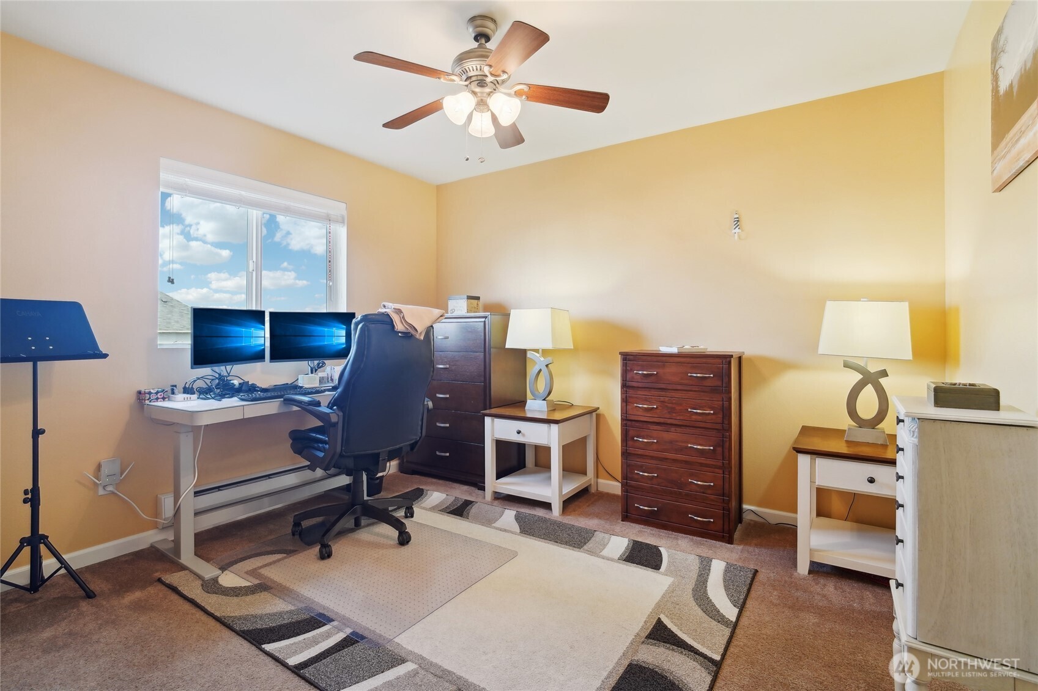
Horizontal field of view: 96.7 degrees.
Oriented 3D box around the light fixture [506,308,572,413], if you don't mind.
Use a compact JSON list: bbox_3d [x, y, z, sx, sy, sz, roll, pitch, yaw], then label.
[{"bbox_3d":[0.154,0.104,3.285,0.358,0.707,0.328,1,1,33],"label":"light fixture"}]

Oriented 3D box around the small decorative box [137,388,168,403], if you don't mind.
[{"bbox_3d":[-1.969,0.270,2.481,0.127,0.070,0.087,1,1,35],"label":"small decorative box"}]

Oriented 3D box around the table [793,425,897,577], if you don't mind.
[{"bbox_3d":[1.705,0.779,2.246,0.586,0.606,0.601,1,1,34],"label":"table"}]

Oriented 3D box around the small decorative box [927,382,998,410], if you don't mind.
[{"bbox_3d":[1.280,0.147,1.335,0.136,0.059,0.126,1,1,35],"label":"small decorative box"}]

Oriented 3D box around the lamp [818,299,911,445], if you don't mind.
[{"bbox_3d":[1.725,0.123,2.315,0.353,0.702,0.323,1,1,34],"label":"lamp"}]

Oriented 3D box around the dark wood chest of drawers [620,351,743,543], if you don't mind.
[{"bbox_3d":[0.981,0.558,2.785,0.634,1.028,0.374,1,1,34],"label":"dark wood chest of drawers"}]

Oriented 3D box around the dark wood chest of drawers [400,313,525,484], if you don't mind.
[{"bbox_3d":[-0.469,0.405,3.776,0.917,1.308,0.444,1,1,33],"label":"dark wood chest of drawers"}]

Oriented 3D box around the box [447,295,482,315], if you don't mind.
[{"bbox_3d":[-0.434,-0.310,3.661,0.182,0.147,0.170,1,1,32],"label":"box"}]

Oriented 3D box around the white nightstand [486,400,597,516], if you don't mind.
[{"bbox_3d":[0.160,0.766,3.280,0.621,0.613,0.604,1,1,33],"label":"white nightstand"}]

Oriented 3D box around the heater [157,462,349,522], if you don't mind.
[{"bbox_3d":[-1.613,0.896,3.006,0.070,0.165,1.207,1,1,36],"label":"heater"}]

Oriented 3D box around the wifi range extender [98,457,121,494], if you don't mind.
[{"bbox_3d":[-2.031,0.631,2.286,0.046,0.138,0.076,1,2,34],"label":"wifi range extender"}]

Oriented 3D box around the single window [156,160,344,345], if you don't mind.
[{"bbox_3d":[-1.622,-0.512,2.954,0.101,1.030,1.121,1,1,36],"label":"single window"}]

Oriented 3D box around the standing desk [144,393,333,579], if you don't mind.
[{"bbox_3d":[-1.405,0.691,2.791,0.621,0.788,1.188,1,1,35],"label":"standing desk"}]

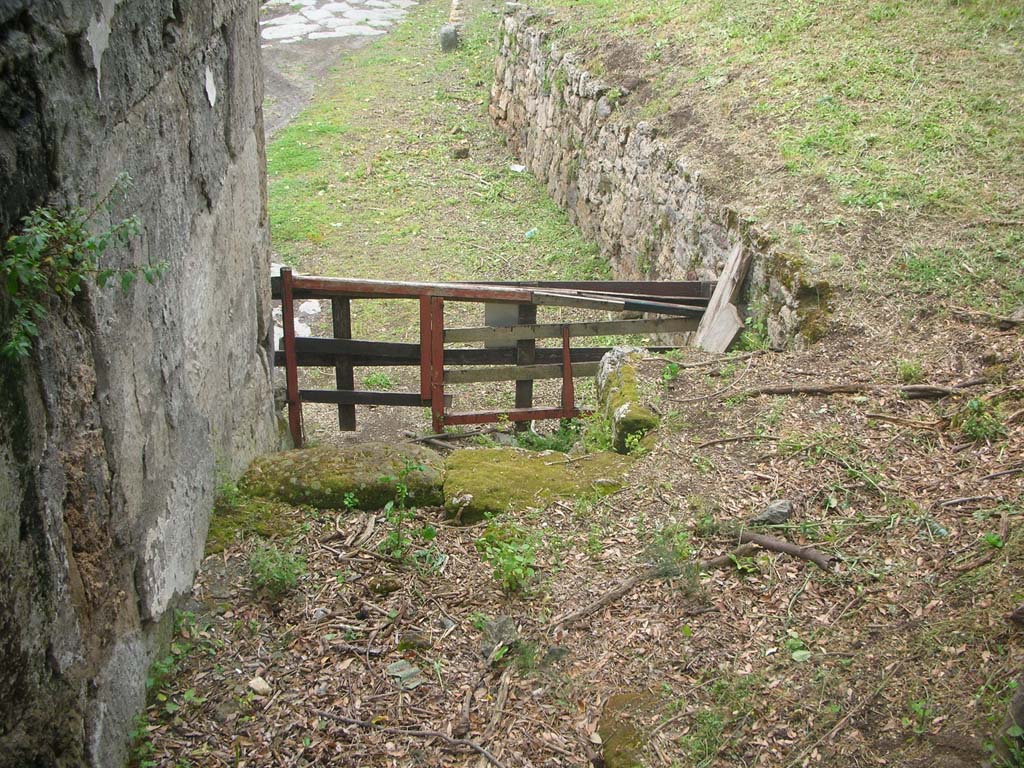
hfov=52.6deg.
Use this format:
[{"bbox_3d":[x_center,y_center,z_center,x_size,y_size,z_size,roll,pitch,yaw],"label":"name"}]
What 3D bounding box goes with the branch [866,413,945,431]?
[{"bbox_3d":[1.951,0.167,5.148,0.407,0.040,0.080,9,27,40],"label":"branch"}]

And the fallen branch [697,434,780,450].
[{"bbox_3d":[1.167,0.285,5.356,0.420,0.030,0.060,-6,25,19],"label":"fallen branch"}]

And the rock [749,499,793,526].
[{"bbox_3d":[1.186,0.577,4.730,0.190,0.080,0.120,-11,31,-22],"label":"rock"}]

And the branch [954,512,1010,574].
[{"bbox_3d":[1.909,0.650,4.250,0.200,0.080,0.310,10,29,15],"label":"branch"}]

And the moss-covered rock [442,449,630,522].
[{"bbox_3d":[0.120,0.491,5.344,0.930,0.200,0.430,1,28,-1],"label":"moss-covered rock"}]

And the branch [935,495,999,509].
[{"bbox_3d":[1.990,0.500,4.513,0.260,0.030,0.050,-9,26,12],"label":"branch"}]

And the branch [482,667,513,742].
[{"bbox_3d":[-0.053,1.244,4.092,0.070,0.040,0.403,7,29,11],"label":"branch"}]

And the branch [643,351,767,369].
[{"bbox_3d":[1.136,-0.168,6.213,0.751,0.040,0.130,-1,25,27],"label":"branch"}]

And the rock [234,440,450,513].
[{"bbox_3d":[-0.863,0.458,5.375,1.040,0.190,0.380,1,28,-1],"label":"rock"}]

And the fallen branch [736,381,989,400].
[{"bbox_3d":[1.831,0.021,5.466,1.224,0.070,0.120,0,25,27],"label":"fallen branch"}]

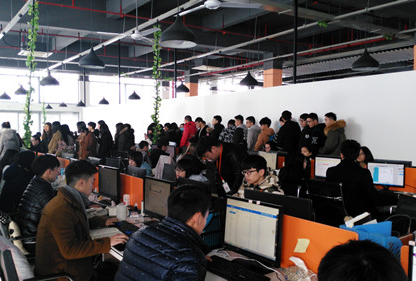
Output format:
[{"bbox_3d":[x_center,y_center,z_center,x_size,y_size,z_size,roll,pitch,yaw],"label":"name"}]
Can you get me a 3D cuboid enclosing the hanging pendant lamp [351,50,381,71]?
[{"bbox_3d":[2.384,-1.225,5.400,0.380,0.300,0.380,-2,3,-39],"label":"hanging pendant lamp"}]

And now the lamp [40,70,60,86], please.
[{"bbox_3d":[-2.688,-1.057,6.100,0.320,0.250,0.320,-5,5,-38],"label":"lamp"}]

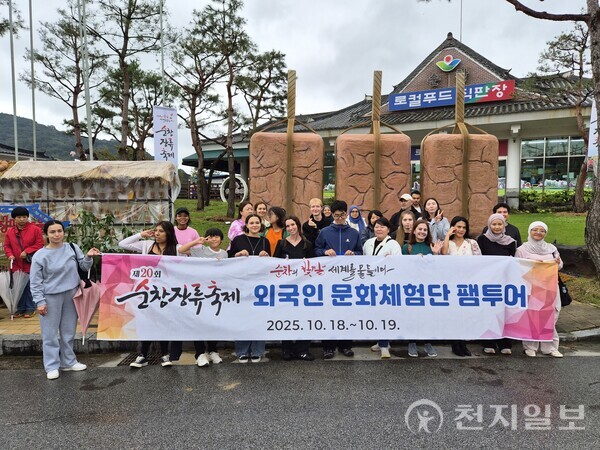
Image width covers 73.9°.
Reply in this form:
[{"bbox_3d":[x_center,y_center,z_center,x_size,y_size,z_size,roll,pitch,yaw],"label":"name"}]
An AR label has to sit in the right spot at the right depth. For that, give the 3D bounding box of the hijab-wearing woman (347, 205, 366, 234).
[{"bbox_3d":[0.913,0.463,6.442,0.450,1.570,0.320,0,4,3],"label":"hijab-wearing woman"}]

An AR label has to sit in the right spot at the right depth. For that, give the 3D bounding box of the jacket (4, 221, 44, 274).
[{"bbox_3d":[-3.905,0.316,5.631,0.540,0.689,0.320,-1,4,-12],"label":"jacket"}]

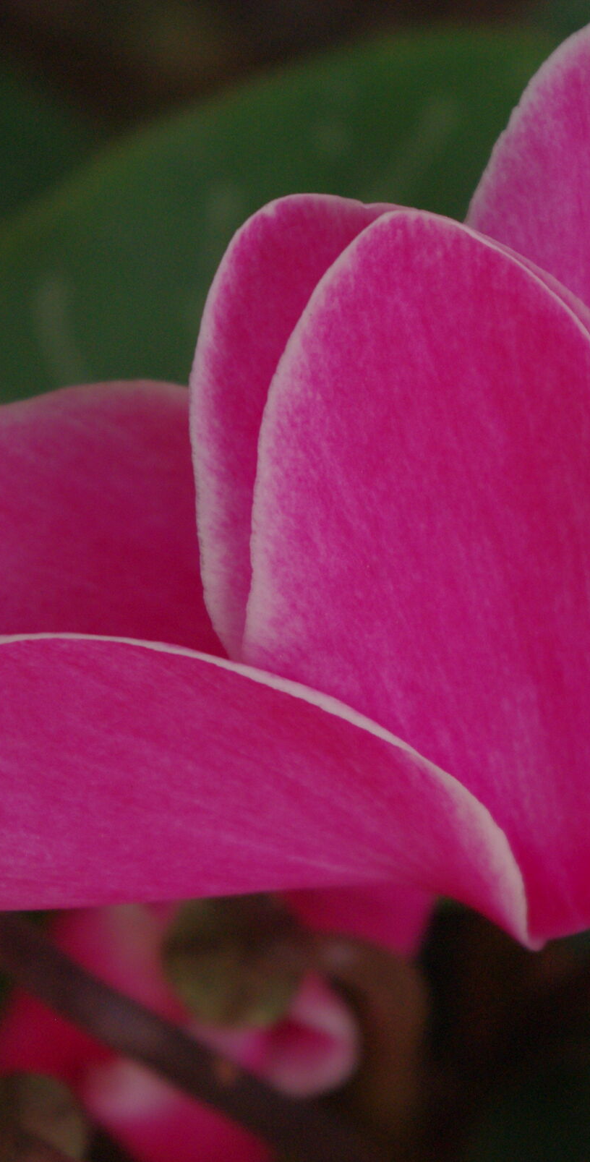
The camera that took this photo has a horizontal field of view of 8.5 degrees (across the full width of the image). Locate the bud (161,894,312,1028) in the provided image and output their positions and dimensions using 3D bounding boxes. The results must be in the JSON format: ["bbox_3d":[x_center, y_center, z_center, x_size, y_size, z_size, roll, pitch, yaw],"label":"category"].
[{"bbox_3d":[-0.005,0.032,0.335,0.011,0.011,0.011,0,33,0],"label":"bud"}]

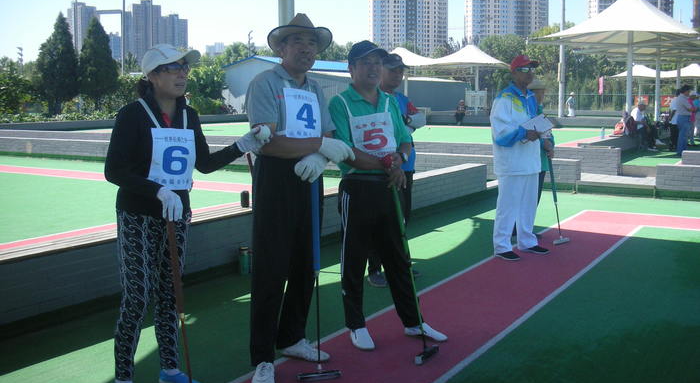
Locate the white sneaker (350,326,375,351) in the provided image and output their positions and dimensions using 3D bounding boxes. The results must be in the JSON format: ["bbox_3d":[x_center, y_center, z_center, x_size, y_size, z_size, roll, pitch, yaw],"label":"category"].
[{"bbox_3d":[0.070,0.788,3.999,0.100,0.100,0.270,-2,8,-15],"label":"white sneaker"}]

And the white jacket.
[{"bbox_3d":[1.480,-0.554,6.330,0.370,0.770,0.520,4,8,30],"label":"white jacket"}]

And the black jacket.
[{"bbox_3d":[-0.778,-0.148,3.087,0.570,0.540,0.370,-5,9,-30],"label":"black jacket"}]

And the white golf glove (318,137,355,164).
[{"bbox_3d":[-0.064,-0.195,3.332,0.160,0.100,0.100,25,6,6],"label":"white golf glove"}]

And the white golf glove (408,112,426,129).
[{"bbox_3d":[0.477,-0.501,4.999,0.120,0.130,0.130,-8,11,-44],"label":"white golf glove"}]

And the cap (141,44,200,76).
[{"bbox_3d":[-0.770,-0.561,3.029,0.260,0.140,0.175,-13,0,33],"label":"cap"}]

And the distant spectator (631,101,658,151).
[{"bbox_3d":[7.375,-1.616,17.736,0.680,1.250,0.520,5,8,33],"label":"distant spectator"}]

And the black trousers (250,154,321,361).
[{"bbox_3d":[-0.312,0.334,3.474,0.350,1.020,0.300,-3,9,-22],"label":"black trousers"}]

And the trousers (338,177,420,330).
[{"bbox_3d":[0.162,0.349,3.950,0.420,0.870,0.290,-4,9,-25],"label":"trousers"}]

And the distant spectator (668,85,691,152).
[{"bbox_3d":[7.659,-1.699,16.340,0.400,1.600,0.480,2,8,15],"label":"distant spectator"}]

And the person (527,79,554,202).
[{"bbox_3d":[1.778,-0.307,6.606,0.340,1.530,0.460,7,11,41],"label":"person"}]

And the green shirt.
[{"bbox_3d":[0.110,-0.349,3.987,0.460,0.530,0.280,-3,8,-25],"label":"green shirt"}]

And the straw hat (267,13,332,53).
[{"bbox_3d":[-0.231,-0.733,3.303,0.295,0.140,0.320,-3,-3,-20],"label":"straw hat"}]

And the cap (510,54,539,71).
[{"bbox_3d":[1.547,-1.136,6.257,0.255,0.150,0.175,3,8,25],"label":"cap"}]

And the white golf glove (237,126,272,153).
[{"bbox_3d":[-0.434,-0.234,3.216,0.150,0.110,0.110,18,6,-6],"label":"white golf glove"}]

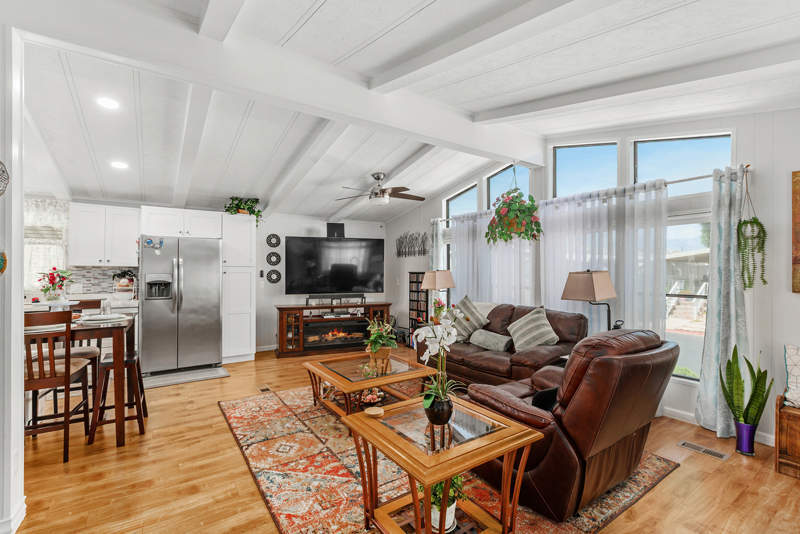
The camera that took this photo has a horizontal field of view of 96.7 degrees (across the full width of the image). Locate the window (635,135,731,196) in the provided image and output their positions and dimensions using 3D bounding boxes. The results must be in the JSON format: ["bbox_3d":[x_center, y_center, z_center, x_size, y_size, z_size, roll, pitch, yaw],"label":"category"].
[{"bbox_3d":[2.526,-0.936,3.229,0.080,0.600,0.730,0,-1,-34],"label":"window"}]

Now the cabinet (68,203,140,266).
[{"bbox_3d":[-3.820,-0.394,4.653,0.705,0.785,0.330,0,0,-34],"label":"cabinet"}]

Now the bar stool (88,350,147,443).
[{"bbox_3d":[-2.375,1.056,3.023,0.380,0.620,0.470,0,0,-34],"label":"bar stool"}]

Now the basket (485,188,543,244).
[{"bbox_3d":[1.334,-0.593,4.180,0.560,0.640,0.610,0,0,0],"label":"basket"}]

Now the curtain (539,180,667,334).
[{"bbox_3d":[2.050,0.300,3.765,0.120,2.160,1.300,0,0,-34],"label":"curtain"}]

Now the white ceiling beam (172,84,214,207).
[{"bbox_3d":[-2.292,-1.213,3.853,0.140,0.125,3.250,0,-10,-34],"label":"white ceiling beam"}]

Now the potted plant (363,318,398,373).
[{"bbox_3d":[-0.205,0.775,3.760,0.315,0.450,0.290,0,0,-34],"label":"potted plant"}]

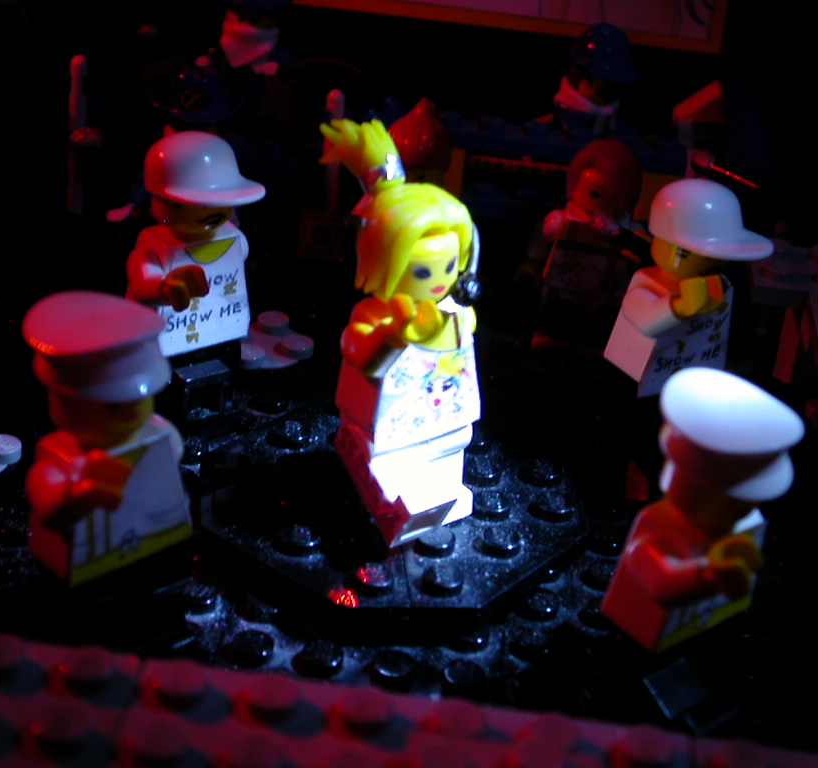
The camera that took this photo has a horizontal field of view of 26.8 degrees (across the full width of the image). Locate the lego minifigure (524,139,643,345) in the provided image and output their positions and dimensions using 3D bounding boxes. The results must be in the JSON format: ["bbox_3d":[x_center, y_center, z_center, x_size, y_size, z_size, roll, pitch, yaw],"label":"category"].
[{"bbox_3d":[0.028,-0.021,0.265,0.024,0.035,0.015,13,29,14],"label":"lego minifigure"}]

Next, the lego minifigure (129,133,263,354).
[{"bbox_3d":[-0.028,-0.012,0.229,0.023,0.042,0.020,-18,36,-37],"label":"lego minifigure"}]

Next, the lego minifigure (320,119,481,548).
[{"bbox_3d":[-0.002,-0.006,0.204,0.024,0.048,0.031,-17,36,-36],"label":"lego minifigure"}]

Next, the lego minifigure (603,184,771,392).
[{"bbox_3d":[0.037,-0.007,0.230,0.023,0.042,0.020,-15,35,-33],"label":"lego minifigure"}]

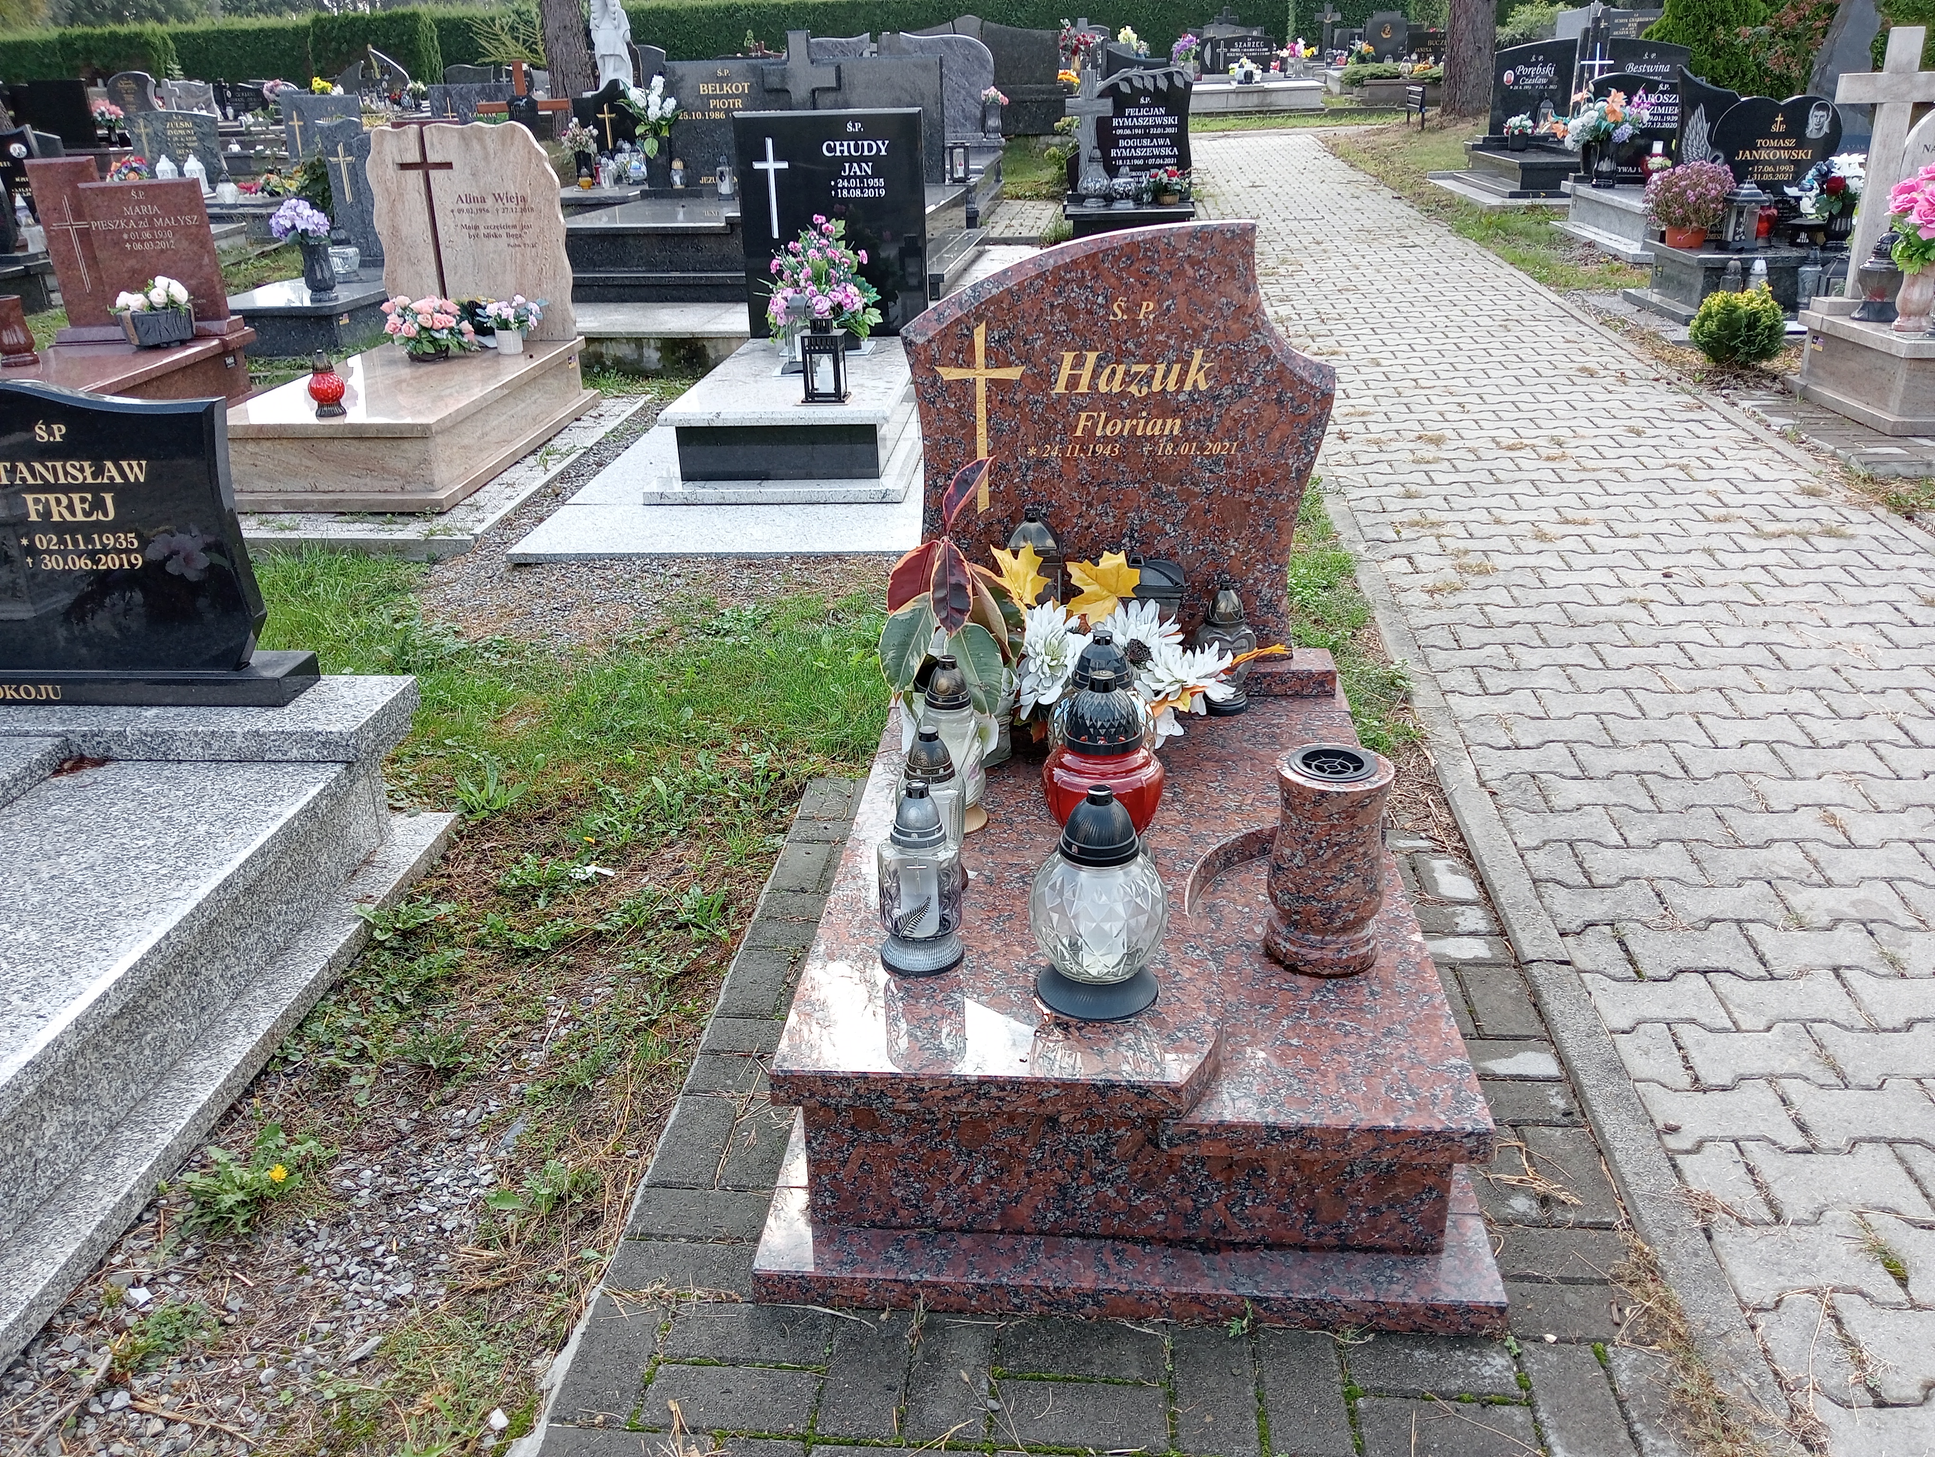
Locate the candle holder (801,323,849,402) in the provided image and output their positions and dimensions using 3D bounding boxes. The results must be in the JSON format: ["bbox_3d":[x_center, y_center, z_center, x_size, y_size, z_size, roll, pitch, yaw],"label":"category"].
[{"bbox_3d":[-0.494,-1.282,5.438,0.157,0.273,0.157,1,24,5],"label":"candle holder"}]

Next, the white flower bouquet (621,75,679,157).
[{"bbox_3d":[-1.775,-3.398,8.690,0.340,0.440,0.300,1,25,4],"label":"white flower bouquet"}]

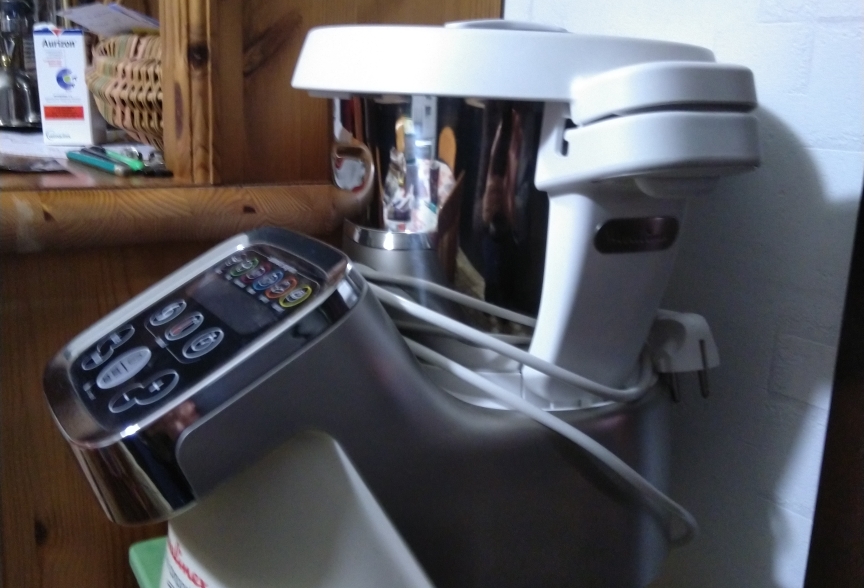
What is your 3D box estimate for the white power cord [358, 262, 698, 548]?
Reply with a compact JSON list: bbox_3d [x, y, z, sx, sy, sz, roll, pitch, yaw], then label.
[{"bbox_3d":[0.049,0.063,0.559,0.190,0.145,0.172,-5,15,-29],"label":"white power cord"}]

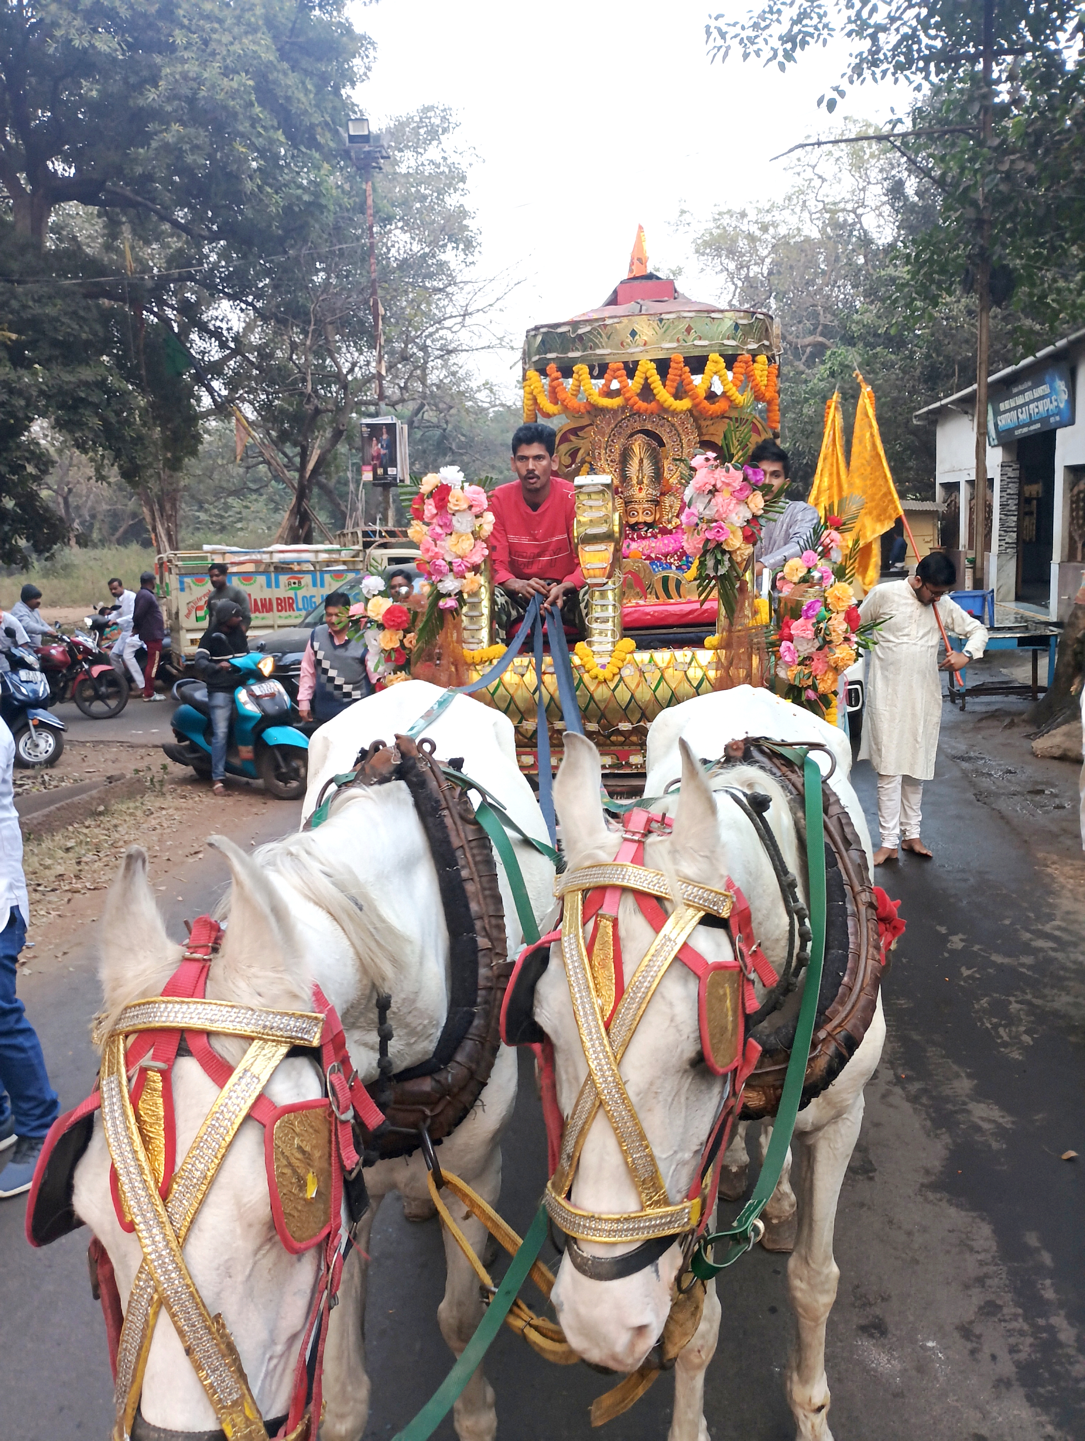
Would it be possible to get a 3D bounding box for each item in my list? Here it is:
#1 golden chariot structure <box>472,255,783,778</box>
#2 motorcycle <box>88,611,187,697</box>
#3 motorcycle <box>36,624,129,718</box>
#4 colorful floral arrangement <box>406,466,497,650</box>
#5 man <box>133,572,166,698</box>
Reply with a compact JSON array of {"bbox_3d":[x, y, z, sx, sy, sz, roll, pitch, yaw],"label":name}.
[{"bbox_3d":[0.460,-0.613,5.150,1.400,3.050,2.400,1,7,14],"label":"golden chariot structure"},{"bbox_3d":[-5.517,-0.891,15.405,0.680,1.150,1.760,7,13,41],"label":"motorcycle"},{"bbox_3d":[-5.880,-0.568,13.700,1.950,1.100,0.720,-2,7,-4],"label":"motorcycle"},{"bbox_3d":[-0.330,-0.589,4.200,0.290,0.640,0.240,1,7,14],"label":"colorful floral arrangement"},{"bbox_3d":[-5.056,-1.070,15.000,0.420,1.660,0.500,-8,12,-34],"label":"man"}]

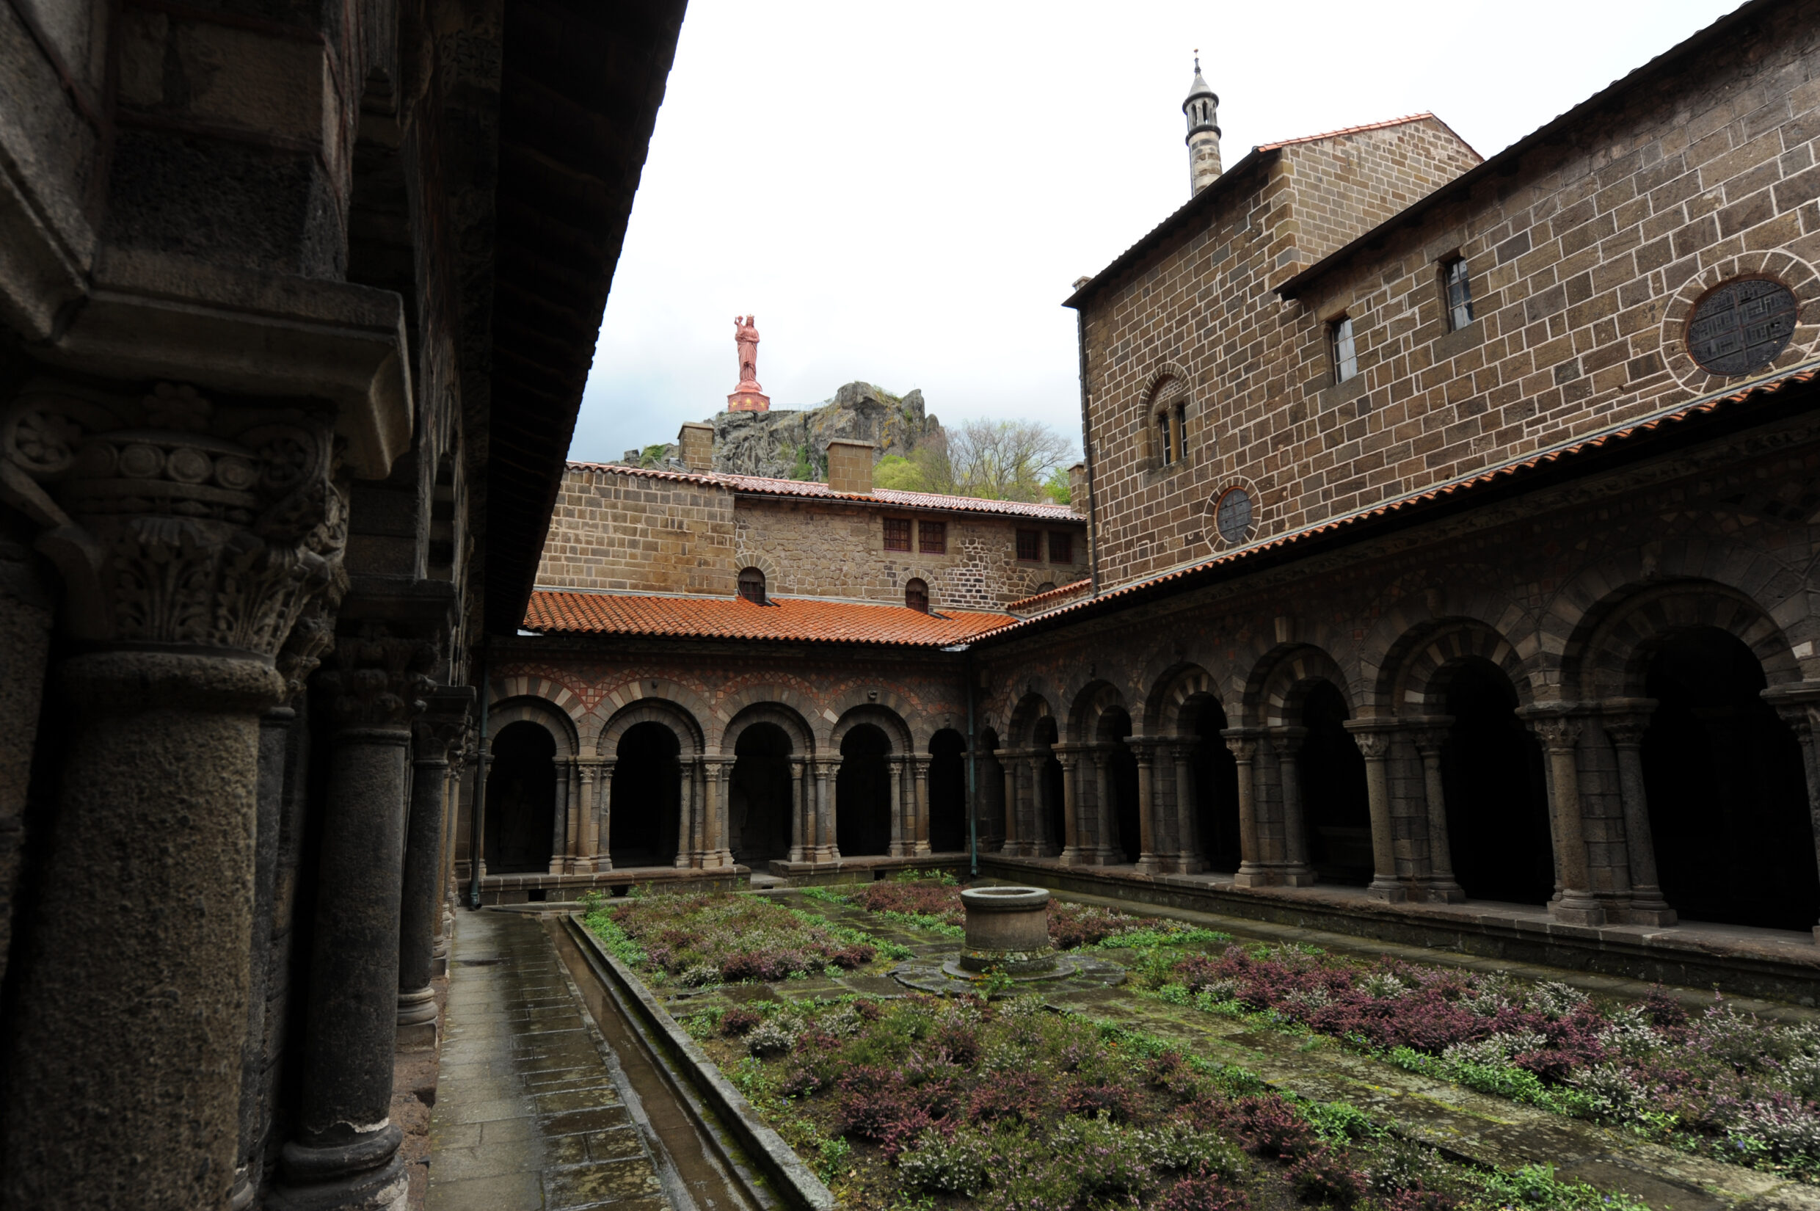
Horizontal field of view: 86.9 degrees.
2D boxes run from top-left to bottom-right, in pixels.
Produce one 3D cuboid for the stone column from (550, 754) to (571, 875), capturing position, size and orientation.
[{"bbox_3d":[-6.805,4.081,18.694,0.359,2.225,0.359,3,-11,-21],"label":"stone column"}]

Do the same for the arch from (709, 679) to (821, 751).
[{"bbox_3d":[-2.936,2.289,19.638,2.297,1.409,0.695,3,-11,-22],"label":"arch"}]

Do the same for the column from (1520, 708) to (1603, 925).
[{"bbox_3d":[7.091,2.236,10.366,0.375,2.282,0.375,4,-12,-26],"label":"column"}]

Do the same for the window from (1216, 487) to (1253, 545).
[{"bbox_3d":[6.618,-1.805,19.355,0.232,1.119,1.100,4,-12,-24],"label":"window"}]

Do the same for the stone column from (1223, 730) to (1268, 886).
[{"bbox_3d":[4.845,2.918,13.902,0.386,2.200,0.386,4,-12,-24],"label":"stone column"}]

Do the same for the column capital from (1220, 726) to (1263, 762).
[{"bbox_3d":[4.984,2.107,14.500,0.424,0.489,0.424,4,-12,-26],"label":"column capital"}]

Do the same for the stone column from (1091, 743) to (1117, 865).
[{"bbox_3d":[3.305,3.445,16.591,0.324,1.944,0.324,4,-12,-24],"label":"stone column"}]

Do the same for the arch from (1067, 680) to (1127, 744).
[{"bbox_3d":[3.603,1.885,17.396,0.733,1.042,1.891,4,-12,-24],"label":"arch"}]

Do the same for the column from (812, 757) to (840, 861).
[{"bbox_3d":[-1.732,4.134,19.663,0.405,2.152,0.405,3,-11,-22],"label":"column"}]

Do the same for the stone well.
[{"bbox_3d":[0.993,3.288,9.800,0.975,0.701,0.975,-1,-11,0],"label":"stone well"}]

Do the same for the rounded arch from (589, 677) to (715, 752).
[{"bbox_3d":[-4.815,2.033,17.870,2.295,1.377,0.405,4,-12,-25],"label":"rounded arch"}]

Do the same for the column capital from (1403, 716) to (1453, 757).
[{"bbox_3d":[6.614,1.690,12.314,0.407,0.489,0.407,4,-12,-26],"label":"column capital"}]

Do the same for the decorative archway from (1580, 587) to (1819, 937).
[{"bbox_3d":[6.896,1.345,8.378,0.608,2.902,1.620,4,-12,-24],"label":"decorative archway"}]

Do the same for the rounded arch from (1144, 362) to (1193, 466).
[{"bbox_3d":[5.839,-4.239,21.436,0.328,2.297,1.583,4,-12,-24],"label":"rounded arch"}]

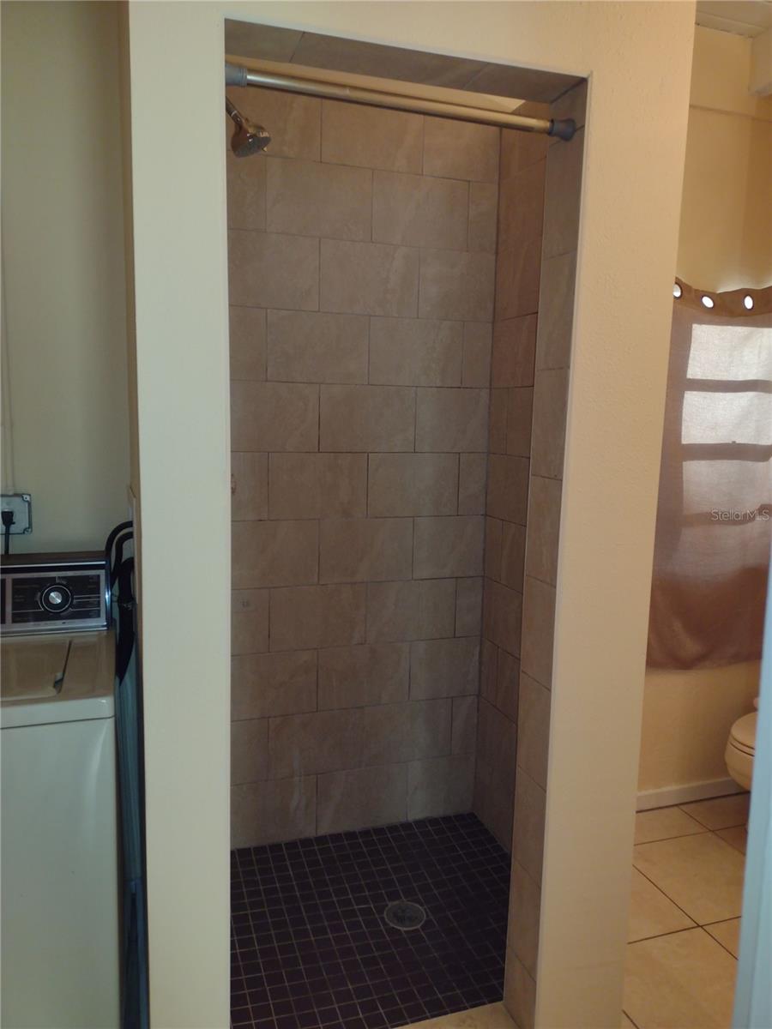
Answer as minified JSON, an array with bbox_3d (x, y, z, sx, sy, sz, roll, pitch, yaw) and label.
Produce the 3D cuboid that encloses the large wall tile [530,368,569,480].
[{"bbox_3d":[0.311,-0.170,1.507,0.009,0.201,0.112,-2,9,-19],"label":"large wall tile"}]

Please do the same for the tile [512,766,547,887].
[{"bbox_3d":[0.296,0.632,1.626,0.009,0.201,0.112,-2,9,-19],"label":"tile"}]

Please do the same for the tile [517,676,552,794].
[{"bbox_3d":[0.300,0.432,1.596,0.009,0.201,0.112,-2,9,-19],"label":"tile"}]

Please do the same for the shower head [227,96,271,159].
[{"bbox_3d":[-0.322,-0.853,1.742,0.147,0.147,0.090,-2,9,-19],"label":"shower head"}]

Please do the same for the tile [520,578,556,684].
[{"bbox_3d":[0.303,0.231,1.567,0.009,0.201,0.112,-2,9,-19],"label":"tile"}]

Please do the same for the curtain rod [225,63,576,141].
[{"bbox_3d":[0.037,-0.672,1.314,0.605,0.034,0.034,-2,9,-19],"label":"curtain rod"}]

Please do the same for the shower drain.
[{"bbox_3d":[0.052,1.099,2.199,0.110,0.008,0.110,1,8,0],"label":"shower drain"}]

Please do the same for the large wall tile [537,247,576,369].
[{"bbox_3d":[0.315,-0.371,1.478,0.009,0.201,0.112,-2,9,-19],"label":"large wall tile"}]

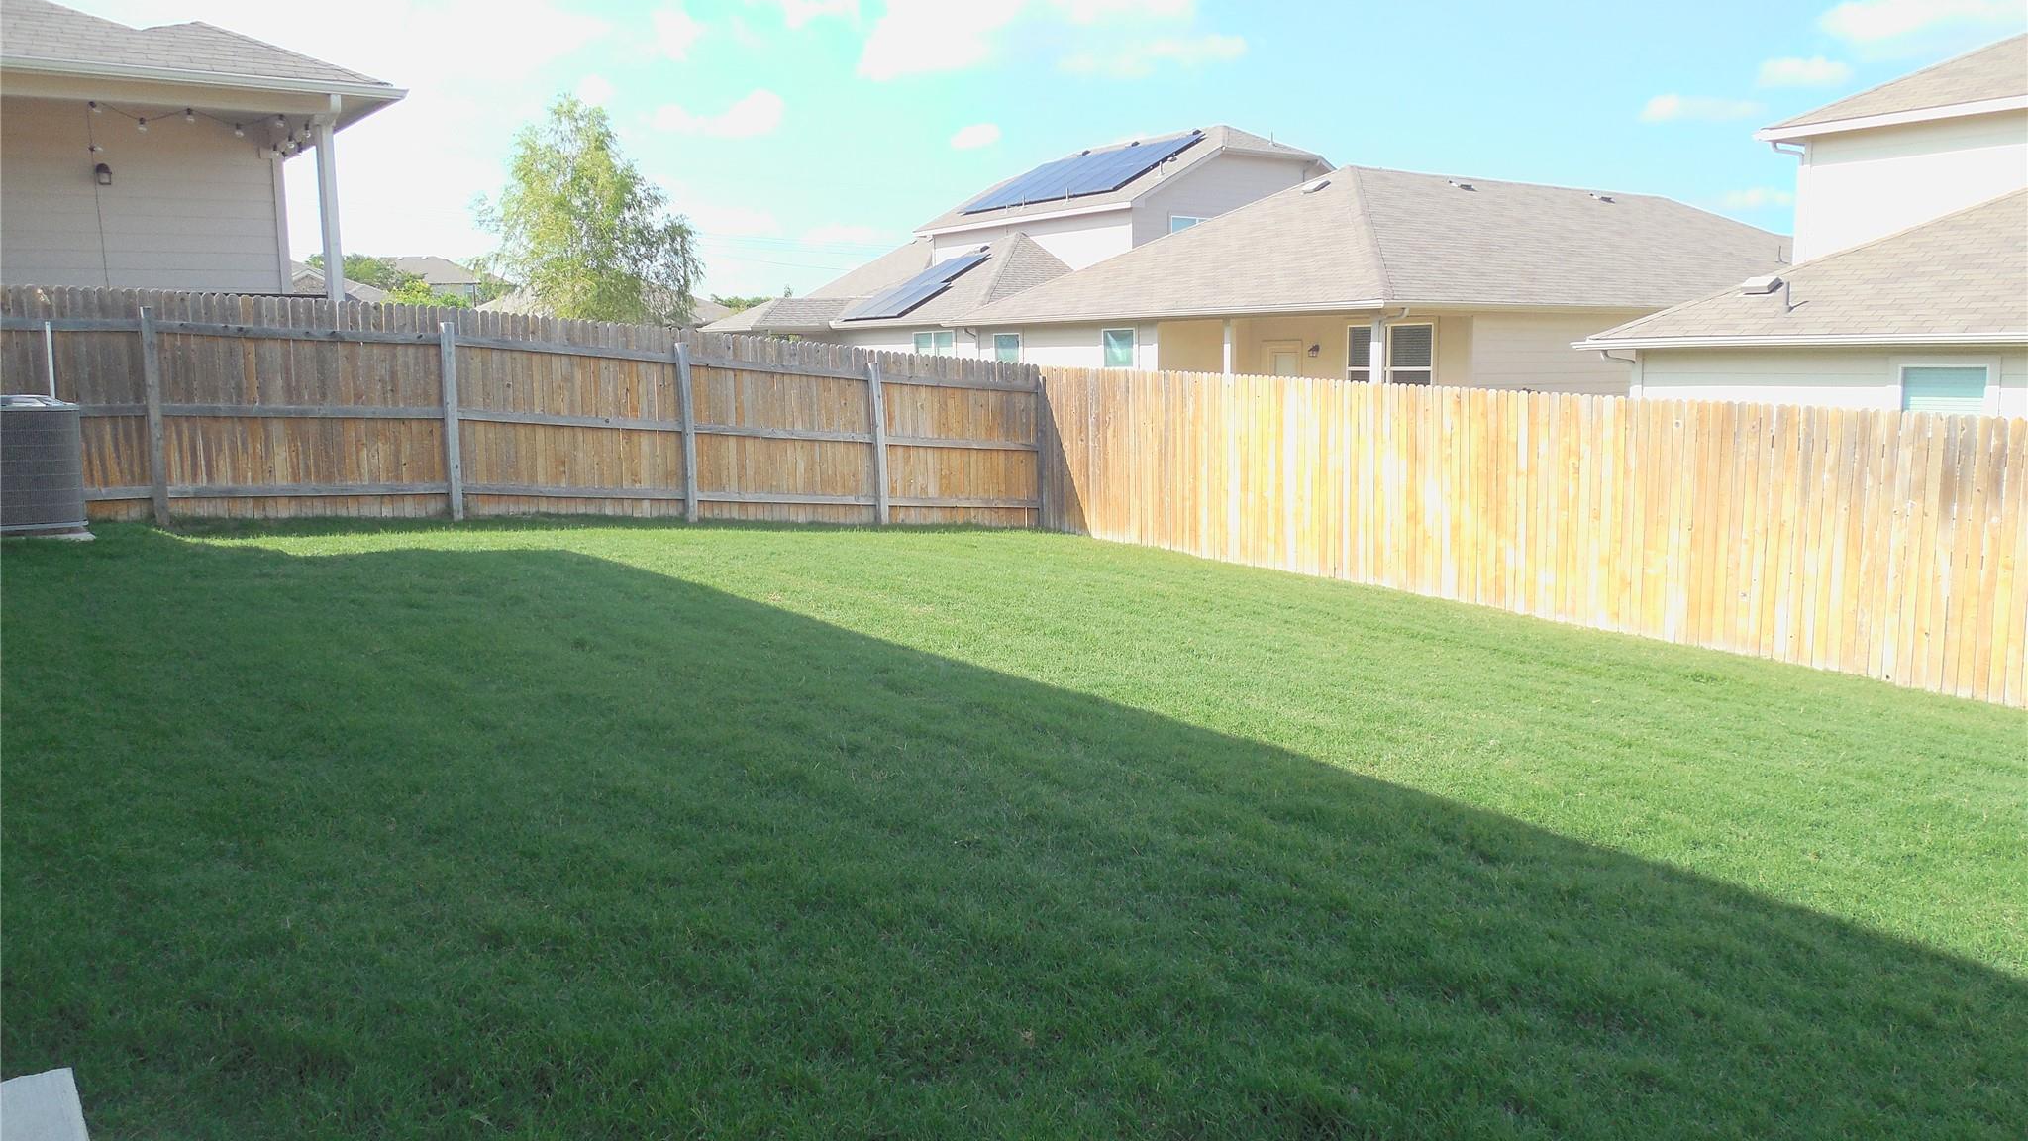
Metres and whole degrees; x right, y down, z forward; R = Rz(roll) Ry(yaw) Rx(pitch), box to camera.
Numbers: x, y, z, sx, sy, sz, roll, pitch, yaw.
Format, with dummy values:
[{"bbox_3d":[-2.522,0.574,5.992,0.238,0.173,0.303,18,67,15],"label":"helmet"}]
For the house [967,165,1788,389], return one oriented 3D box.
[{"bbox_3d":[11.149,-5.964,33.387,22.400,5.650,12.500,-7,10,-35],"label":"house"}]

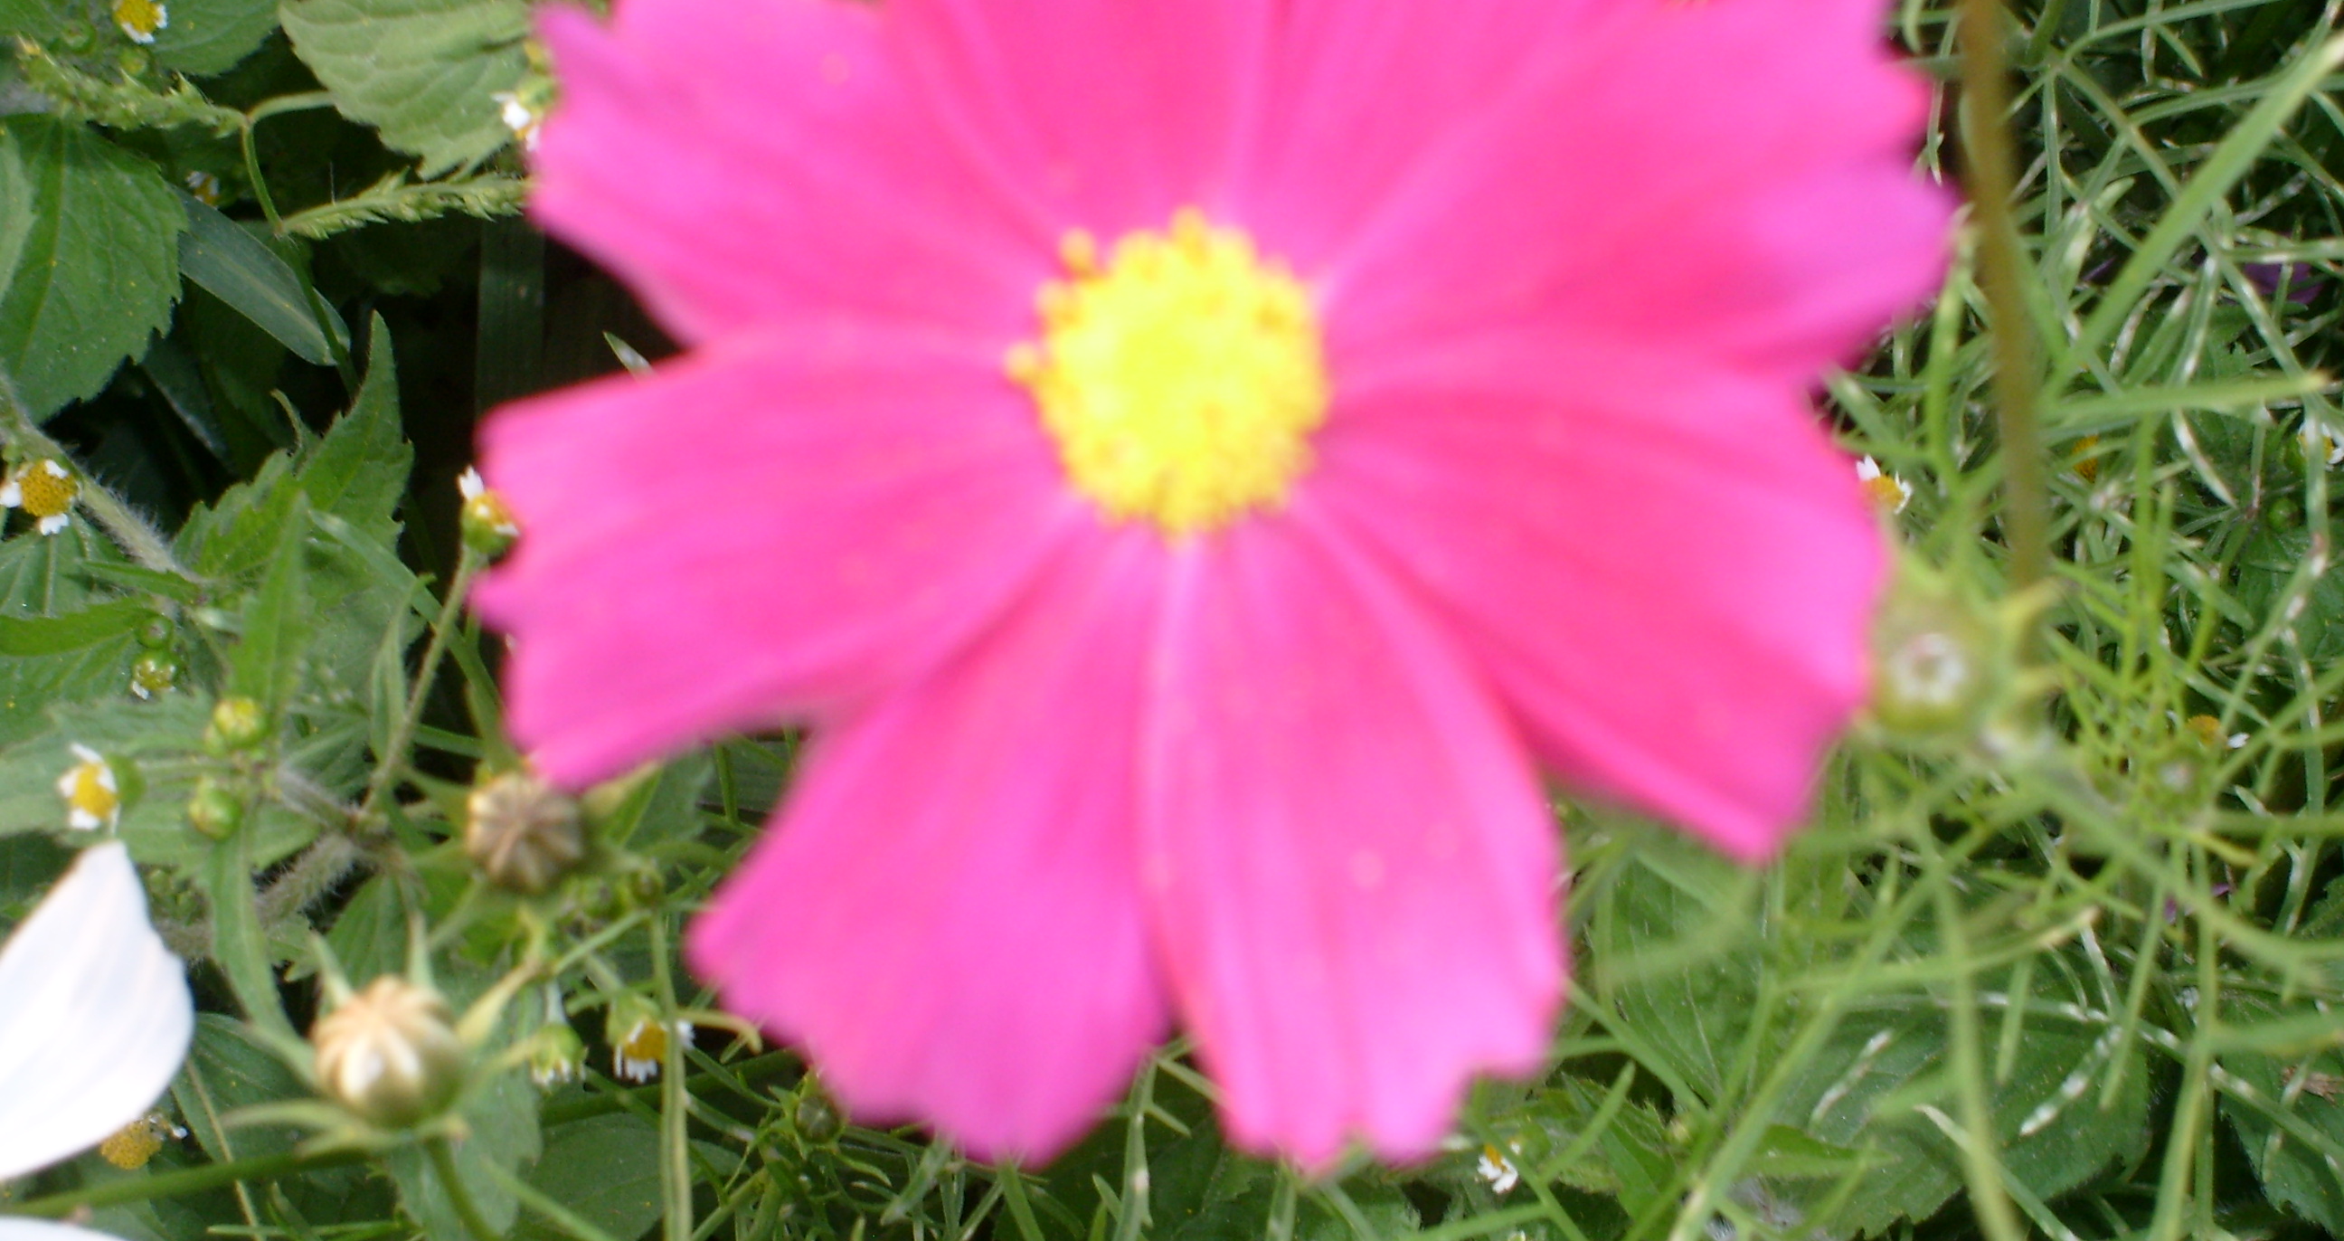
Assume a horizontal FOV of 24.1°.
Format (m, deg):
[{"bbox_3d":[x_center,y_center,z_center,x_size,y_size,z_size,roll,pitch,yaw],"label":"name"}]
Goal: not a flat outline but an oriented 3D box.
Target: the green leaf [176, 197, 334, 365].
[{"bbox_3d":[-0.091,-0.034,0.540,0.026,0.004,0.009,43,69,12],"label":"green leaf"}]

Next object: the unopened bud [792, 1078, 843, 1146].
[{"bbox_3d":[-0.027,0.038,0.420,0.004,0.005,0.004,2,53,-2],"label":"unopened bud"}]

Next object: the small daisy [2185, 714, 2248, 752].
[{"bbox_3d":[0.099,0.011,0.520,0.006,0.004,0.006,0,66,0],"label":"small daisy"}]

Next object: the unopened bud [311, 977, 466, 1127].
[{"bbox_3d":[-0.055,0.030,0.385,0.011,0.011,0.011,-3,63,8],"label":"unopened bud"}]

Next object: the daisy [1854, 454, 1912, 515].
[{"bbox_3d":[0.054,-0.010,0.415,0.005,0.003,0.005,0,69,-13],"label":"daisy"}]

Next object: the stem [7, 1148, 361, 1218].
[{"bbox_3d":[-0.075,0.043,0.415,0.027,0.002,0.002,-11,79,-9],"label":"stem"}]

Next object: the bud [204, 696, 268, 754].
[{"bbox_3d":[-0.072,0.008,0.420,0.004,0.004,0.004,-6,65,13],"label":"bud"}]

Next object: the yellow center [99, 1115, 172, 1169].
[{"bbox_3d":[-0.086,0.043,0.455,0.005,0.004,0.005,0,78,0],"label":"yellow center"}]

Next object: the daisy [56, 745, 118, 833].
[{"bbox_3d":[-0.081,0.013,0.410,0.005,0.006,0.003,0,6,30],"label":"daisy"}]

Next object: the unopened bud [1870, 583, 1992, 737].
[{"bbox_3d":[0.042,0.002,0.305,0.007,0.008,0.007,0,90,3],"label":"unopened bud"}]

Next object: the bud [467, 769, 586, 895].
[{"bbox_3d":[-0.041,0.013,0.345,0.007,0.007,0.007,0,9,3],"label":"bud"}]

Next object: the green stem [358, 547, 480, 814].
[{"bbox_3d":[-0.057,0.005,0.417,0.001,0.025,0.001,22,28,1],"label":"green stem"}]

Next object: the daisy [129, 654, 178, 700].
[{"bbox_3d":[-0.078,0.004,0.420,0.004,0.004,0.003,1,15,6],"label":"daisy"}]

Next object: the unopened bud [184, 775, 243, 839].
[{"bbox_3d":[-0.072,0.014,0.410,0.004,0.004,0.004,0,15,12],"label":"unopened bud"}]

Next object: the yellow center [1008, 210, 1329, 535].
[{"bbox_3d":[0.000,-0.013,0.290,0.016,0.007,0.016,0,81,0],"label":"yellow center"}]

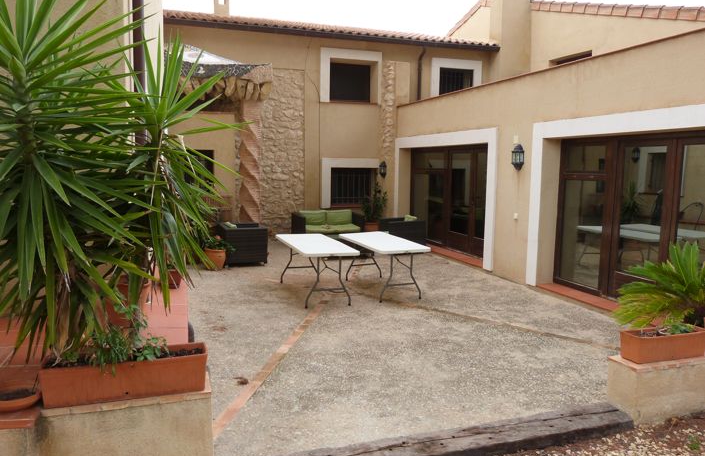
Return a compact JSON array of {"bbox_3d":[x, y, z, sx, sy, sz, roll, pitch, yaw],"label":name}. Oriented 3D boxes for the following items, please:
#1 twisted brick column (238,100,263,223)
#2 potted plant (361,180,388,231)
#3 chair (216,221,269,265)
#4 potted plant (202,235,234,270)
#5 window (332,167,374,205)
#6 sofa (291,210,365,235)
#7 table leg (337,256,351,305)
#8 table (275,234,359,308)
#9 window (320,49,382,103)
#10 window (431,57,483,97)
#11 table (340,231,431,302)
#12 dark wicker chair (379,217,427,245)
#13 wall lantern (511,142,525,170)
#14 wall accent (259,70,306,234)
[{"bbox_3d":[-2.304,-1.210,11.513,0.460,3.260,0.440,-2,7,-18],"label":"twisted brick column"},{"bbox_3d":[0.522,-0.399,12.307,0.530,1.490,0.520,-2,7,-18],"label":"potted plant"},{"bbox_3d":[-2.085,0.306,9.772,0.800,0.680,0.840,-2,7,-18],"label":"chair"},{"bbox_3d":[-2.414,0.431,9.165,0.550,0.600,0.520,-1,7,-16],"label":"potted plant"},{"bbox_3d":[-0.025,-1.017,12.774,1.080,0.960,0.200,-1,7,-16],"label":"window"},{"bbox_3d":[-0.553,0.018,12.015,1.600,0.790,0.750,-1,7,-16],"label":"sofa"},{"bbox_3d":[-0.095,0.681,6.735,0.170,0.700,0.035,-2,7,-20],"label":"table leg"},{"bbox_3d":[-0.561,0.586,7.385,0.750,0.740,1.820,-2,7,-20],"label":"table"},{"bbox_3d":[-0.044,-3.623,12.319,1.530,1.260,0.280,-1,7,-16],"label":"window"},{"bbox_3d":[2.693,-3.746,13.212,1.460,1.190,0.180,-2,7,-18],"label":"window"},{"bbox_3d":[0.432,0.553,7.653,0.760,0.740,1.830,-2,7,-19],"label":"table"},{"bbox_3d":[1.071,0.137,11.345,0.790,0.670,0.820,-2,7,-18],"label":"dark wicker chair"},{"bbox_3d":[2.676,-1.139,8.223,0.140,0.420,0.180,-2,7,-20],"label":"wall lantern"},{"bbox_3d":[-1.674,-1.687,12.002,1.080,3.970,0.200,-1,7,-16],"label":"wall accent"}]

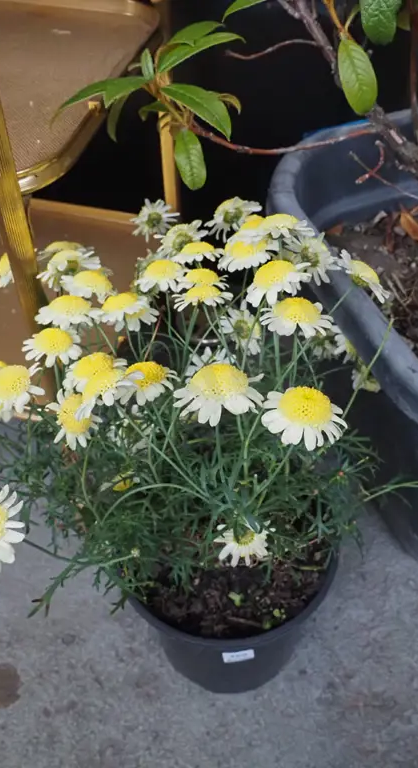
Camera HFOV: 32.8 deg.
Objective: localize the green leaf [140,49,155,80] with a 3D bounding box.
[{"bbox_3d":[-0.050,-0.266,0.590,0.013,0.009,0.041,-9,61,-2],"label":"green leaf"}]

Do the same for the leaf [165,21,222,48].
[{"bbox_3d":[-0.014,-0.303,0.615,0.072,0.013,0.025,-36,54,-28],"label":"leaf"}]

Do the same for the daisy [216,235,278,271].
[{"bbox_3d":[0.036,-0.125,0.680,0.056,0.021,0.056,-13,30,10],"label":"daisy"}]

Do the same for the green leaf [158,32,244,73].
[{"bbox_3d":[-0.005,-0.281,0.599,0.083,0.015,0.026,-26,49,-19],"label":"green leaf"}]

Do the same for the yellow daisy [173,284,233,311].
[{"bbox_3d":[-0.005,-0.082,0.675,0.055,0.020,0.055,-3,25,0],"label":"yellow daisy"}]

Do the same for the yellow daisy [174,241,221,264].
[{"bbox_3d":[-0.011,-0.132,0.710,0.049,0.019,0.049,-7,27,4],"label":"yellow daisy"}]

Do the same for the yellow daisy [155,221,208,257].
[{"bbox_3d":[-0.027,-0.148,0.725,0.055,0.055,0.023,-16,62,-13],"label":"yellow daisy"}]

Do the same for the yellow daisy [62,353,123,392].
[{"bbox_3d":[-0.104,-0.009,0.645,0.054,0.022,0.054,-11,36,8],"label":"yellow daisy"}]

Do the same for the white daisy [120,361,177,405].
[{"bbox_3d":[-0.055,-0.001,0.645,0.053,0.022,0.053,0,40,-3],"label":"white daisy"}]

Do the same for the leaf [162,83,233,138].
[{"bbox_3d":[-0.008,-0.223,0.573,0.075,0.014,0.027,41,58,16],"label":"leaf"}]

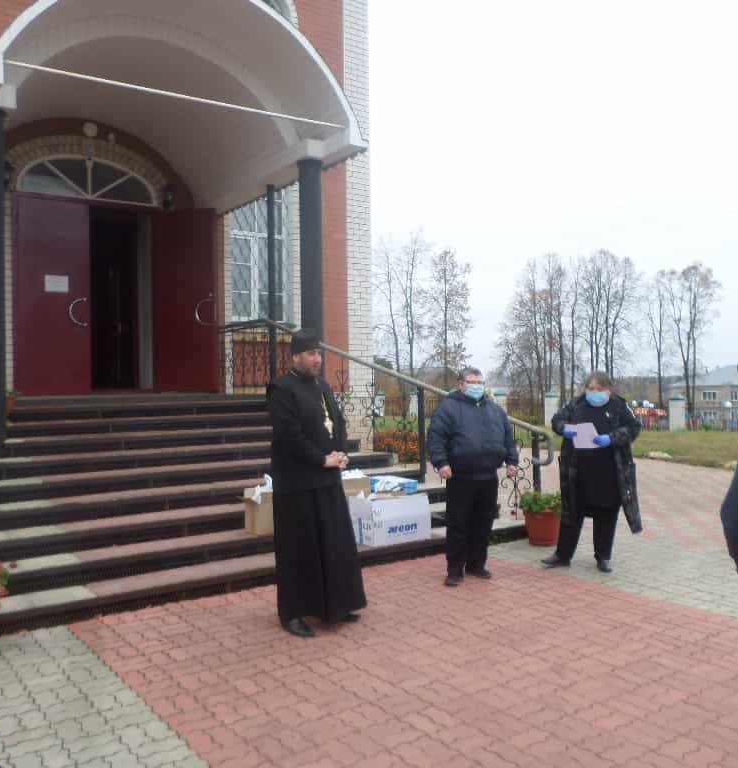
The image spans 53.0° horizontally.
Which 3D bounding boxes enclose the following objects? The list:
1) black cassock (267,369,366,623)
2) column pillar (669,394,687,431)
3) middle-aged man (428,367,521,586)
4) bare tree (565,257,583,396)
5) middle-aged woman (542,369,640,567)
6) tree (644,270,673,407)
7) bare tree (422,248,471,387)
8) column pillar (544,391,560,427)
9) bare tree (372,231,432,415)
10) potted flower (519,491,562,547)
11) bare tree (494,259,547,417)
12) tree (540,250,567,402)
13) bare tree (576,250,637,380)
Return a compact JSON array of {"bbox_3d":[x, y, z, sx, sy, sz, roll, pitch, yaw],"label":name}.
[{"bbox_3d":[-0.342,0.694,4.641,0.580,1.560,0.500,-1,1,-45],"label":"black cassock"},{"bbox_3d":[9.861,0.910,23.600,0.380,1.210,0.380,-1,0,-35],"label":"column pillar"},{"bbox_3d":[0.780,0.675,5.711,0.680,1.650,0.400,-1,0,-2],"label":"middle-aged man"},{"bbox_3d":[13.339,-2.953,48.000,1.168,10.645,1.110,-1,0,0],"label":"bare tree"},{"bbox_3d":[1.895,0.704,6.270,0.780,1.620,0.500,-1,0,14],"label":"middle-aged woman"},{"bbox_3d":[18.791,-2.759,48.000,2.100,9.220,2.100,-1,0,0],"label":"tree"},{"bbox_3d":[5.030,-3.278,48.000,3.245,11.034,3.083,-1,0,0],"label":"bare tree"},{"bbox_3d":[6.540,0.878,26.500,0.430,1.290,0.430,0,1,44],"label":"column pillar"},{"bbox_3d":[2.066,-3.877,47.000,3.800,11.760,3.800,-1,0,0],"label":"bare tree"},{"bbox_3d":[1.630,1.219,6.921,0.420,0.520,0.420,-1,0,0],"label":"potted flower"},{"bbox_3d":[9.014,-2.737,44.000,3.300,9.460,3.300,-1,0,0],"label":"bare tree"},{"bbox_3d":[11.477,-3.204,46.000,2.000,9.950,2.000,-1,0,0],"label":"tree"},{"bbox_3d":[15.416,-3.083,48.000,4.024,11.164,3.823,-1,0,0],"label":"bare tree"}]

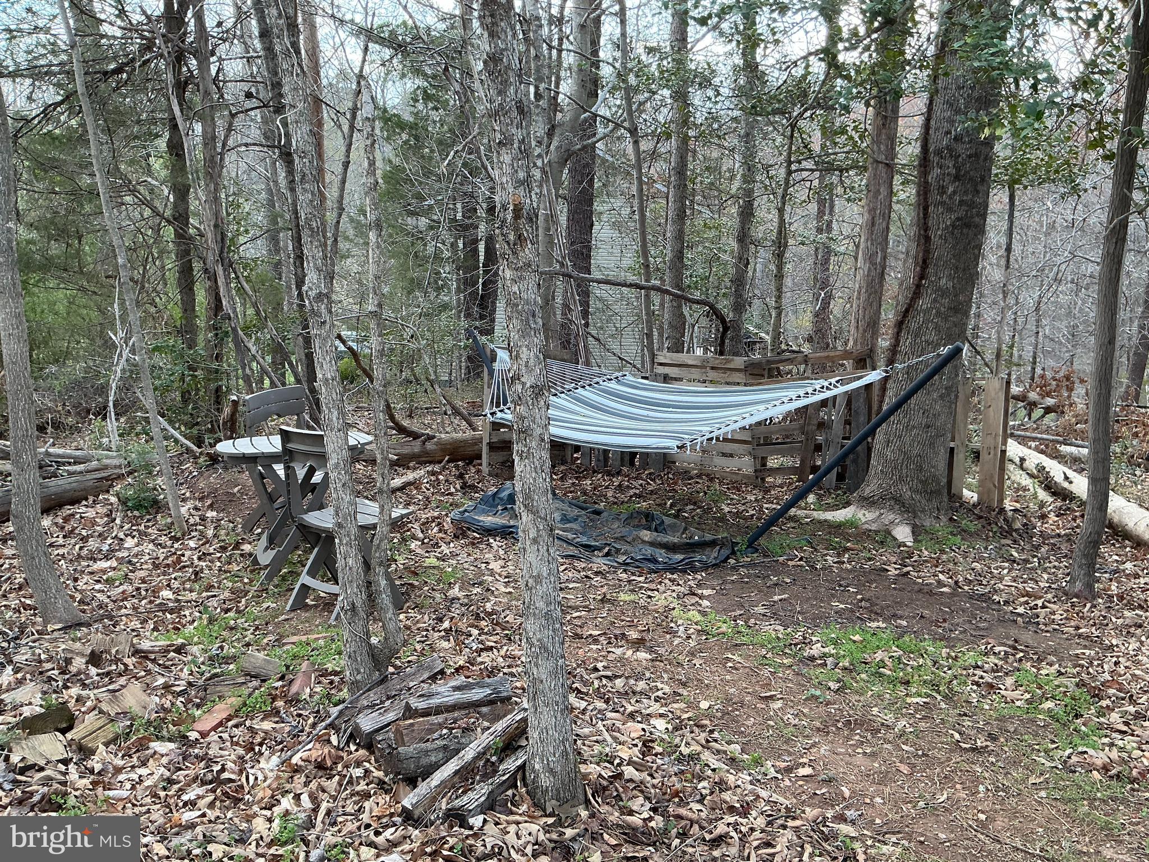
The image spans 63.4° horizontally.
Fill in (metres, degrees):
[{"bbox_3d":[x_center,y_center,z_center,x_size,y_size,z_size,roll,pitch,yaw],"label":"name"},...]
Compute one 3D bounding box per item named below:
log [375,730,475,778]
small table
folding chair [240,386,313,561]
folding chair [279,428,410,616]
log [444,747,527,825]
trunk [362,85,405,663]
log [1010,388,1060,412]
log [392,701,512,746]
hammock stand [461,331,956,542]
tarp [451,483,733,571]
[{"bbox_3d":[-0.410,0.912,2.675,0.320,0.100,0.115,-2,8,-17],"label":"log"},{"bbox_3d":[-1.340,0.394,4.465,0.720,0.690,0.730,-3,8,-24],"label":"small table"},{"bbox_3d":[-1.610,0.211,5.349,0.500,0.810,0.430,6,9,40],"label":"folding chair"},{"bbox_3d":[-0.980,0.380,4.050,0.430,0.810,0.500,6,9,38],"label":"folding chair"},{"bbox_3d":[-0.212,0.939,2.558,0.085,0.075,0.380,4,8,29],"label":"log"},{"bbox_3d":[-0.690,-0.173,3.365,0.125,2.080,0.120,0,7,0],"label":"trunk"},{"bbox_3d":[5.480,-0.396,11.037,0.950,0.220,0.240,5,9,37],"label":"log"},{"bbox_3d":[-0.370,0.894,2.880,0.380,0.080,0.085,-4,8,-26],"label":"log"},{"bbox_3d":[0.440,-0.015,5.864,1.300,1.180,4.200,-5,9,-37],"label":"hammock stand"},{"bbox_3d":[0.080,0.510,5.578,1.100,0.170,2.000,-7,10,-44],"label":"tarp"}]

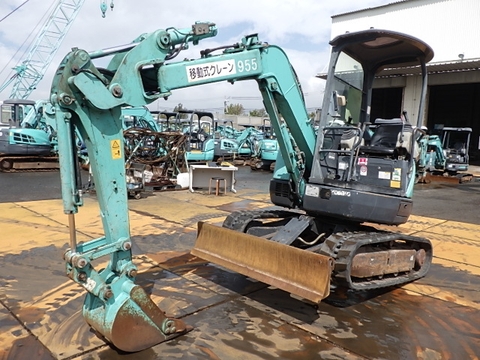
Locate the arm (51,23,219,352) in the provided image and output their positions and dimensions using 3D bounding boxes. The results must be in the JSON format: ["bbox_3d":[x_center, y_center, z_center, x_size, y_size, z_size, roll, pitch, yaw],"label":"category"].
[{"bbox_3d":[-0.708,-0.041,2.810,1.313,2.363,0.505,-3,8,-45],"label":"arm"}]

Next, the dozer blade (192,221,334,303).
[{"bbox_3d":[0.122,0.670,3.472,1.545,0.347,0.160,8,0,45],"label":"dozer blade"}]

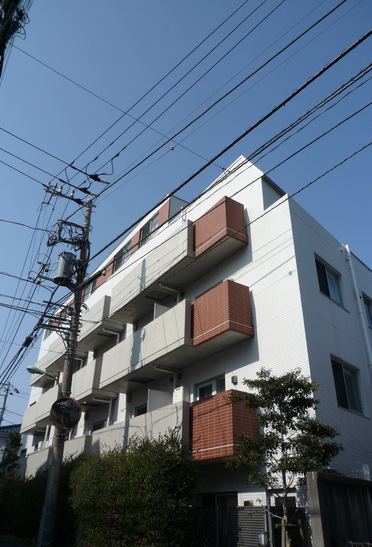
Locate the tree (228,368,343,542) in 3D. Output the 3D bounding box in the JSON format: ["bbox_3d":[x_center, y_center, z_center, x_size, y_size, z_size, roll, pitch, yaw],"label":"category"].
[{"bbox_3d":[1.549,3.237,6.189,1.850,3.700,1.850,19,-35,-28],"label":"tree"}]

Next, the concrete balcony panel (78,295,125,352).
[{"bbox_3d":[-3.991,2.385,18.820,1.018,1.344,3.539,19,-35,-28],"label":"concrete balcony panel"}]

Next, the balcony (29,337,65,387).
[{"bbox_3d":[-7.504,5.006,23.499,1.018,1.344,7.716,19,-35,-28],"label":"balcony"}]

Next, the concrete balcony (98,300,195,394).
[{"bbox_3d":[-1.144,2.635,13.529,1.018,1.333,5.695,19,-35,-28],"label":"concrete balcony"}]

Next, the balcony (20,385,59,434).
[{"bbox_3d":[-7.572,7.431,22.090,1.018,1.333,7.716,19,-35,-28],"label":"balcony"}]

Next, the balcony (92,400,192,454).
[{"bbox_3d":[-1.228,5.066,12.143,1.018,1.333,5.751,19,-35,-28],"label":"balcony"}]

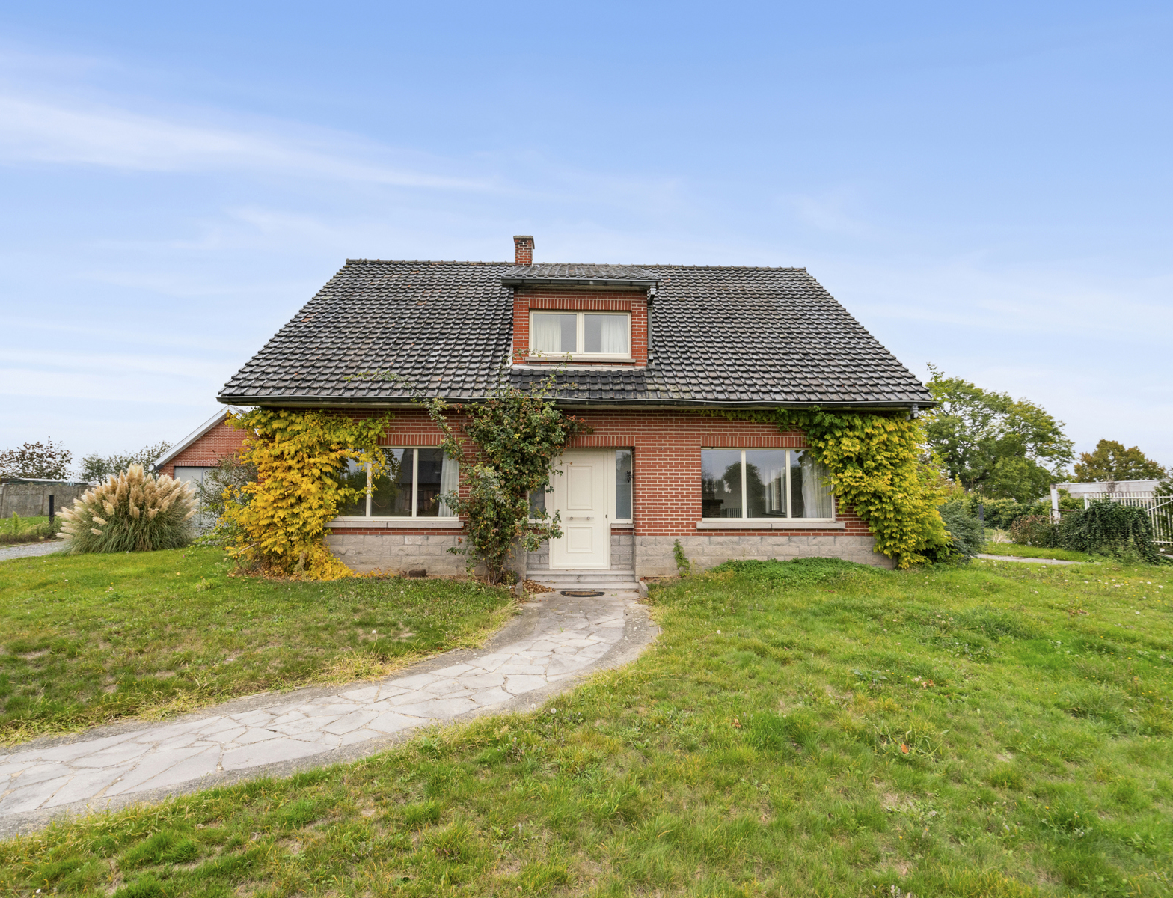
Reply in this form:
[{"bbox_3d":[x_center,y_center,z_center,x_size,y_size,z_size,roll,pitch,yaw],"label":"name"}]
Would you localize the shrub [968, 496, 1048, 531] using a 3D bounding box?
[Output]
[{"bbox_3d":[17.779,2.693,25.259,3.500,1.430,1.800,0,-5,-2],"label":"shrub"}]

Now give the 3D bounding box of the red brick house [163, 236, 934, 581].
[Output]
[{"bbox_3d":[-0.226,-1.472,15.666,12.350,8.400,10.650,0,-5,-2],"label":"red brick house"}]

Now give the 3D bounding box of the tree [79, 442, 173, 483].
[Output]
[{"bbox_3d":[-33.953,2.137,44.499,5.960,5.440,5.960,0,-5,-2],"label":"tree"}]

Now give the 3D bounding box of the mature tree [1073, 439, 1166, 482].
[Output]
[{"bbox_3d":[49.822,2.605,56.037,6.540,7.080,6.540,0,-5,-2],"label":"mature tree"}]

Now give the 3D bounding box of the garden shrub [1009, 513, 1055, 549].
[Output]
[{"bbox_3d":[12.265,2.232,16.423,1.150,0.910,1.200,0,-5,-2],"label":"garden shrub"}]

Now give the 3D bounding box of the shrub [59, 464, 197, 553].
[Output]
[{"bbox_3d":[-12.096,1.518,15.858,3.000,2.220,3.000,0,-5,-2],"label":"shrub"}]

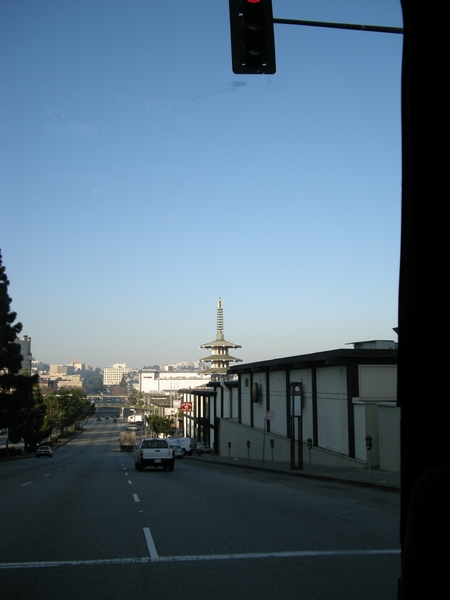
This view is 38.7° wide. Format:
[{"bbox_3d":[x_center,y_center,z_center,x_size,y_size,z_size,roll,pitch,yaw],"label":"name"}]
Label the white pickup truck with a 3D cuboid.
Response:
[{"bbox_3d":[-3.959,8.710,36.190,1.850,1.750,5.200,1,-13,-10],"label":"white pickup truck"}]

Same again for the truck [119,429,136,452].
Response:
[{"bbox_3d":[-14.286,20.806,94.658,2.270,2.820,6.400,1,-10,-9],"label":"truck"}]

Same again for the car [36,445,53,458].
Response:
[{"bbox_3d":[-22.847,19.337,81.613,1.710,1.400,4.500,1,-12,-9],"label":"car"}]

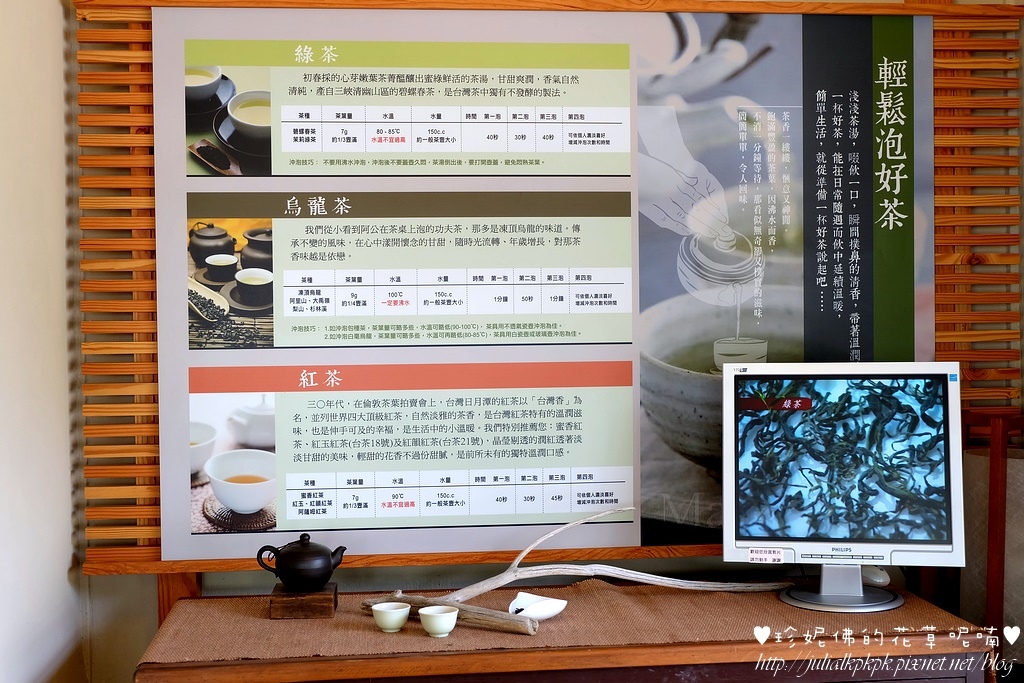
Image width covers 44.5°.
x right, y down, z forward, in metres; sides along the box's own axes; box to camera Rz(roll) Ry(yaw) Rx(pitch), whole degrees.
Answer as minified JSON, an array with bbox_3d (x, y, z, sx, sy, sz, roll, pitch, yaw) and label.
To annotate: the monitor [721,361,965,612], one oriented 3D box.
[{"bbox_3d":[0.556,0.239,2.115,0.390,0.400,0.205,0,1,10],"label":"monitor"}]

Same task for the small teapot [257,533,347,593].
[{"bbox_3d":[-0.353,0.370,2.110,0.150,0.093,0.095,-1,1,-2],"label":"small teapot"}]

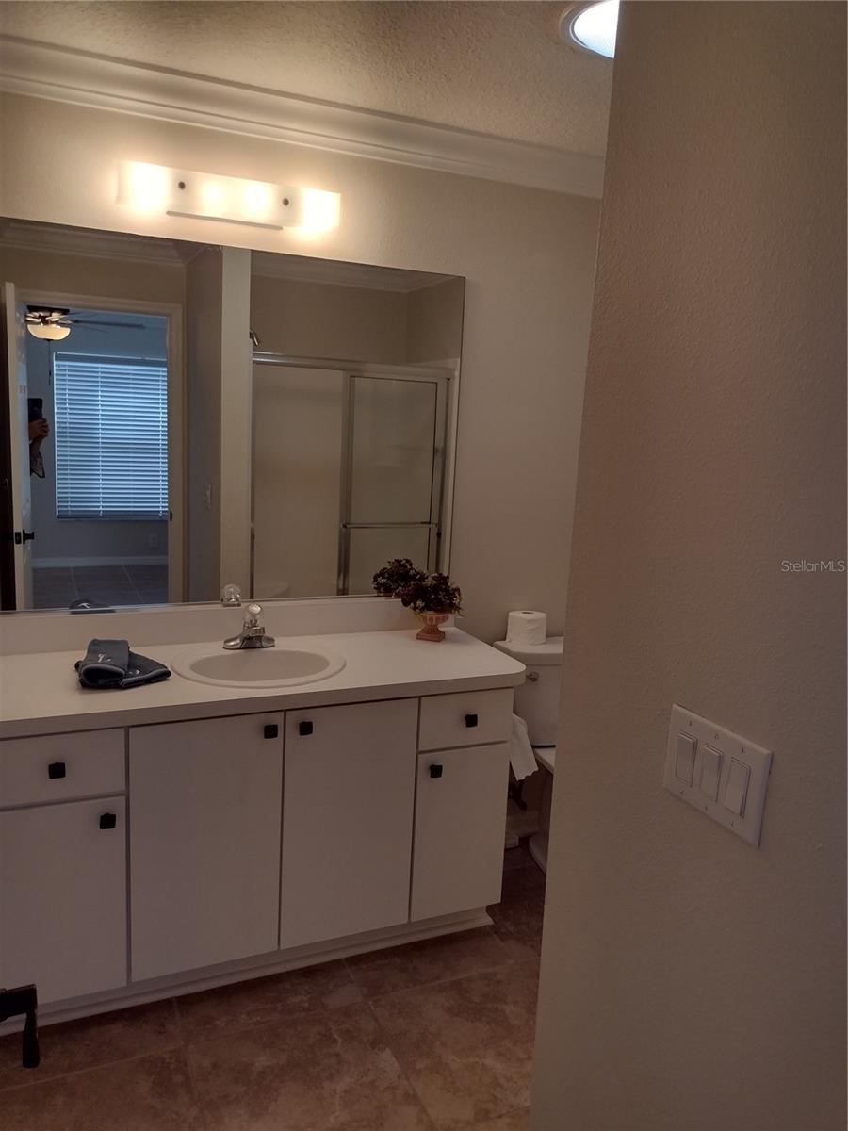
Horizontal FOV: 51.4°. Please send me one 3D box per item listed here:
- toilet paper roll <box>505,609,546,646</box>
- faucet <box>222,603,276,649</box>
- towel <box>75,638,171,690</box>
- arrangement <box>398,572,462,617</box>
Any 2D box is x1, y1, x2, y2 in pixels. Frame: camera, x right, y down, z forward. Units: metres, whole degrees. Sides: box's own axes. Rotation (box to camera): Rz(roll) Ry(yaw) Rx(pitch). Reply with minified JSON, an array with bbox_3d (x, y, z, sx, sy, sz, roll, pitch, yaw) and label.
[{"bbox_3d":[0.351,0.213,2.981,0.120,0.100,0.120,3,10,0],"label":"toilet paper roll"},{"bbox_3d":[-0.499,0.178,2.539,0.155,0.132,0.130,-2,11,-25],"label":"faucet"},{"bbox_3d":[-0.774,0.243,2.270,0.225,0.070,0.230,-2,11,-25],"label":"towel"},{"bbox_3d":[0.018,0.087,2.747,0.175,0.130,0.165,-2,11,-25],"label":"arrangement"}]

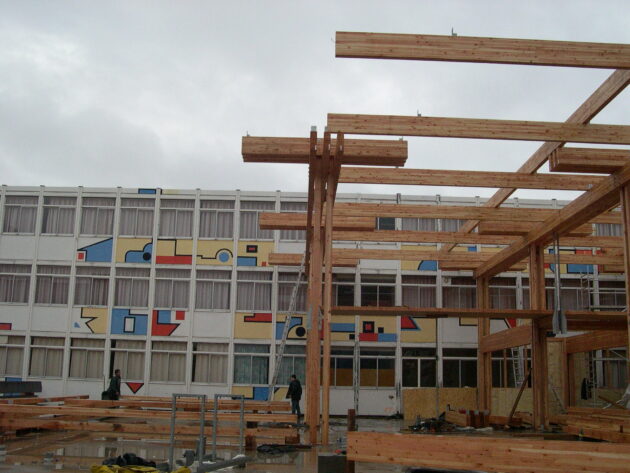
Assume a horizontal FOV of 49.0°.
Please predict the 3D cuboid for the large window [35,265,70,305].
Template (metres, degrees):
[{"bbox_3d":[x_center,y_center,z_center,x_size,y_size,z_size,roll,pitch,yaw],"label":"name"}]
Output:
[{"bbox_3d":[-11.466,2.110,30.290,1.500,1.700,0.150,1,-12,0],"label":"large window"}]

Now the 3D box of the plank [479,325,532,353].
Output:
[{"bbox_3d":[6.767,3.696,24.506,0.200,0.567,6.600,1,-12,0],"label":"plank"}]

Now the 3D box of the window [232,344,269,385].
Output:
[{"bbox_3d":[-2.723,5.477,29.611,1.501,1.670,0.150,2,-11,-1],"label":"window"}]

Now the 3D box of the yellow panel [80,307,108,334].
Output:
[{"bbox_3d":[-9.391,3.592,29.238,1.213,1.140,0.070,1,-11,-1],"label":"yellow panel"}]

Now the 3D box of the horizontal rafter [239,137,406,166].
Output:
[{"bbox_3d":[0.229,-1.919,15.682,3.691,0.413,0.600,2,-11,-1],"label":"horizontal rafter"}]

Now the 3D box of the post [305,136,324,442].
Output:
[{"bbox_3d":[-0.009,0.997,15.302,0.290,6.930,0.270,1,-11,-1],"label":"post"}]

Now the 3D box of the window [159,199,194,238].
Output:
[{"bbox_3d":[-6.138,-0.809,30.663,1.620,1.760,0.120,1,-11,-1],"label":"window"}]

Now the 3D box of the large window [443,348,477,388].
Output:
[{"bbox_3d":[6.229,5.661,29.737,1.499,1.708,0.150,2,-11,-1],"label":"large window"}]

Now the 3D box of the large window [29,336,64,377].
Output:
[{"bbox_3d":[-11.363,5.114,29.365,1.650,1.770,0.120,1,-11,-1],"label":"large window"}]

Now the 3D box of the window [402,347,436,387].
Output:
[{"bbox_3d":[4.467,5.608,29.576,1.500,1.720,0.150,1,-12,0],"label":"window"}]

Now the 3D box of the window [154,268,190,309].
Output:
[{"bbox_3d":[-6.108,2.282,29.546,1.607,1.752,0.120,1,-11,-1],"label":"window"}]

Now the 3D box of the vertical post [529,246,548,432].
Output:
[{"bbox_3d":[6.894,3.006,21.228,0.360,5.691,0.360,1,-12,0],"label":"vertical post"}]

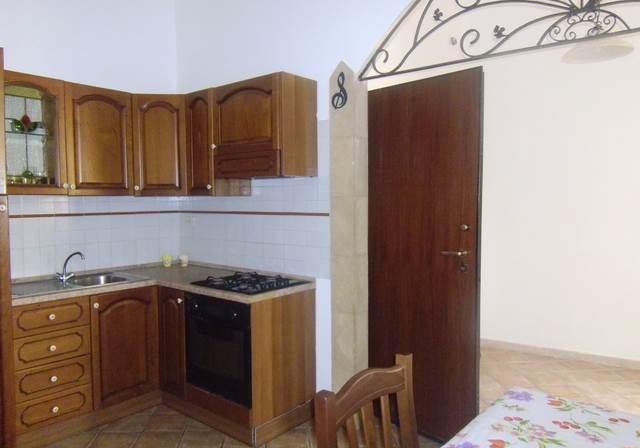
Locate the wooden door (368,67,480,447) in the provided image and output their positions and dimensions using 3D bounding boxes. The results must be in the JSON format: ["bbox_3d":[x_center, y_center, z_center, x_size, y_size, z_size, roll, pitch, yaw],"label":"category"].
[{"bbox_3d":[0.564,0.203,2.865,0.055,2.065,0.855,-3,3,-44],"label":"wooden door"}]

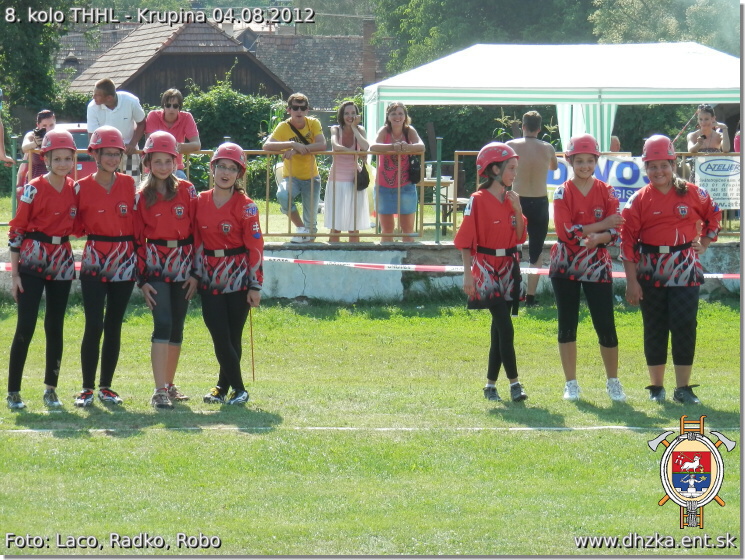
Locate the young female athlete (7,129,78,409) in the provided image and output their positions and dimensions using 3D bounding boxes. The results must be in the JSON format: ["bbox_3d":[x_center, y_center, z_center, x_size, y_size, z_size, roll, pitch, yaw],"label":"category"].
[{"bbox_3d":[-1.975,-0.060,15.000,0.450,1.665,0.360,-2,4,-27],"label":"young female athlete"}]

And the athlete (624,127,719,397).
[{"bbox_3d":[1.813,-0.067,15.200,0.600,1.627,0.360,0,4,-5],"label":"athlete"}]

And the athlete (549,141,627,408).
[{"bbox_3d":[1.338,-0.077,15.626,0.470,1.657,0.340,0,4,5],"label":"athlete"}]

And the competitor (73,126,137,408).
[{"bbox_3d":[-1.608,-0.078,15.050,0.470,1.683,0.340,0,4,-7],"label":"competitor"}]

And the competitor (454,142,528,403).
[{"bbox_3d":[0.724,-0.049,15.200,0.420,1.566,0.360,-2,4,-30],"label":"competitor"}]

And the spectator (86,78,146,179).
[{"bbox_3d":[-2.485,-1.148,24.300,0.580,1.614,0.520,1,4,12],"label":"spectator"}]

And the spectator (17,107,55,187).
[{"bbox_3d":[-3.397,-0.991,25.488,0.480,1.504,0.500,0,4,-5],"label":"spectator"}]

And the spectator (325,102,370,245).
[{"bbox_3d":[-0.255,-1.026,25.486,0.469,1.595,0.420,0,4,5],"label":"spectator"}]

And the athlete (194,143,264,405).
[{"bbox_3d":[-0.901,-0.049,15.628,0.410,1.613,0.320,1,4,14],"label":"athlete"}]

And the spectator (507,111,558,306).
[{"bbox_3d":[1.483,-0.667,23.300,0.520,1.818,0.360,0,4,3],"label":"spectator"}]

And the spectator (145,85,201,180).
[{"bbox_3d":[-2.040,-1.082,25.482,0.582,1.728,0.550,0,4,0],"label":"spectator"}]

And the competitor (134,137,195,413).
[{"bbox_3d":[-1.243,-0.063,15.000,0.420,1.659,0.340,0,4,-3],"label":"competitor"}]

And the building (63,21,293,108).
[{"bbox_3d":[-6.252,-6.116,81.777,6.100,5.059,6.400,-1,4,-21],"label":"building"}]

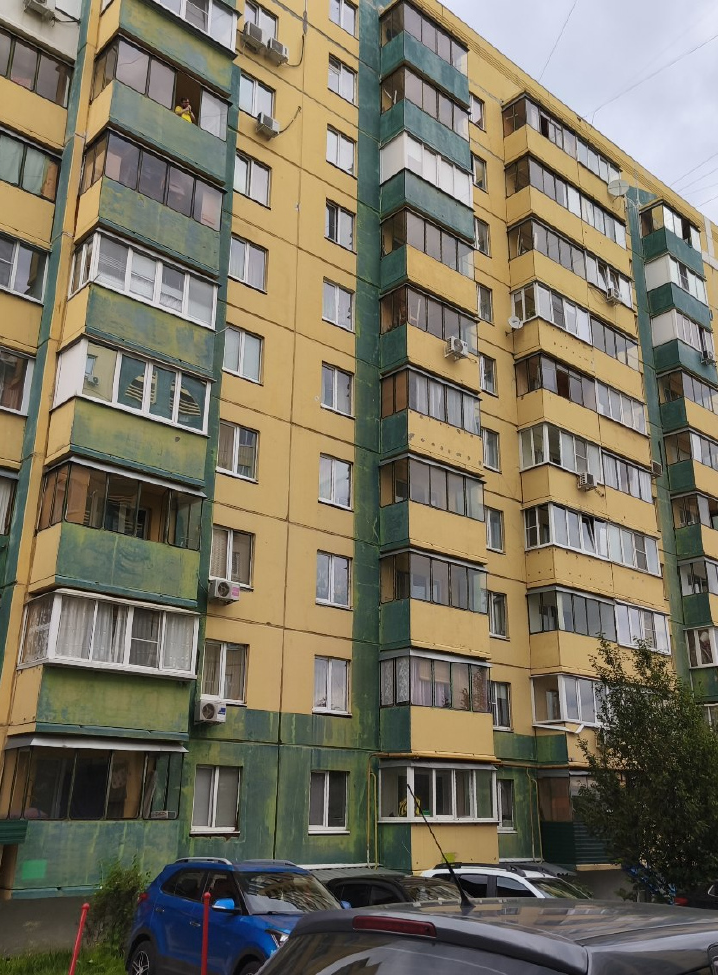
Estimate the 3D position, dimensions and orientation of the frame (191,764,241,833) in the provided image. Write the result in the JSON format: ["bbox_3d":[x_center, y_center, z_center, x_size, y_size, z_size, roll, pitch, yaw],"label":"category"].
[{"bbox_3d":[-3.152,6.933,19.178,1.220,1.410,0.160,17,-26,-38],"label":"frame"}]

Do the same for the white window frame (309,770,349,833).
[{"bbox_3d":[-0.732,7.662,21.017,1.250,1.430,0.150,17,-26,-38],"label":"white window frame"}]

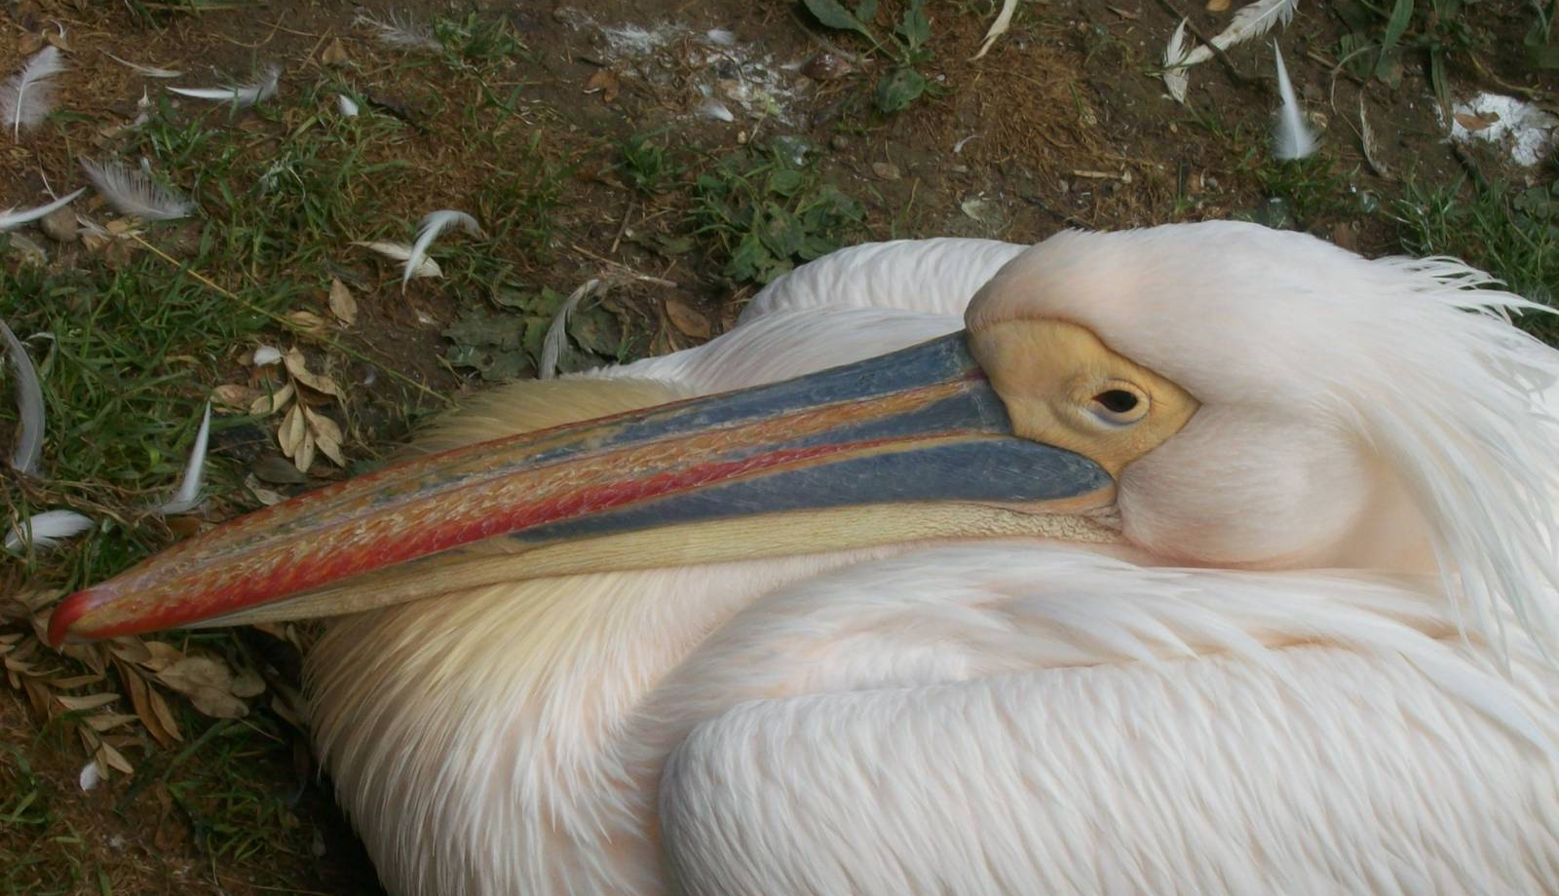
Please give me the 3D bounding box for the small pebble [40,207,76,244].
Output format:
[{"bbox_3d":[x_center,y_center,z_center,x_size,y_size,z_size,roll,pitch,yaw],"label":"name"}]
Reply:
[{"bbox_3d":[-0.336,-0.104,1.826,0.018,0.013,0.019,0,54,0],"label":"small pebble"}]

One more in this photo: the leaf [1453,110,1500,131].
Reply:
[{"bbox_3d":[0.325,-0.153,1.827,0.021,0.006,0.011,8,52,6],"label":"leaf"}]

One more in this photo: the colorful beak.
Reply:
[{"bbox_3d":[-0.083,0.029,1.465,0.401,0.062,0.056,-10,51,12],"label":"colorful beak"}]

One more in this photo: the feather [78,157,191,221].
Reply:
[{"bbox_3d":[-0.304,-0.119,1.832,0.067,0.015,0.024,27,58,18],"label":"feather"}]

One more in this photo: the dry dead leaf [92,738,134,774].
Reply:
[{"bbox_3d":[-0.271,0.126,1.602,0.007,0.007,0.022,-35,60,-24],"label":"dry dead leaf"}]

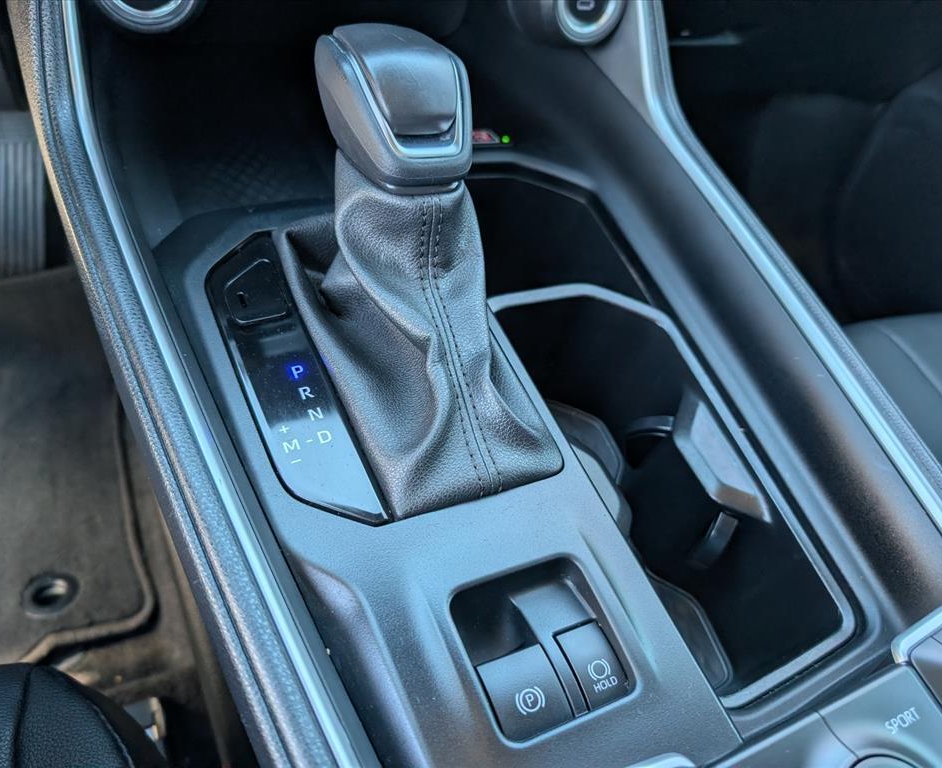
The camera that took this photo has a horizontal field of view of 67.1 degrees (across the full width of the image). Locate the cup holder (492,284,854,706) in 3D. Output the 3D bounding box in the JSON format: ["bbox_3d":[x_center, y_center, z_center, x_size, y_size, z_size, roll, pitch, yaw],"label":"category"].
[{"bbox_3d":[0.082,0.052,0.368,0.100,0.073,0.206,-13,63,-29],"label":"cup holder"}]

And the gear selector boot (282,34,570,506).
[{"bbox_3d":[-0.013,-0.050,0.283,0.084,0.113,0.154,-13,58,-29],"label":"gear selector boot"}]

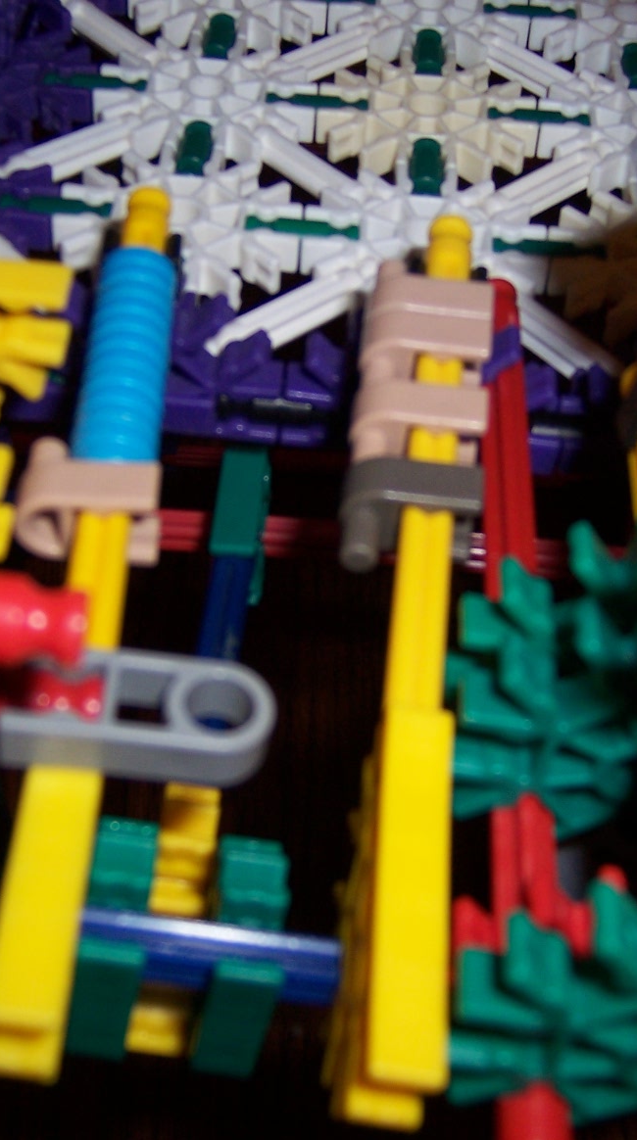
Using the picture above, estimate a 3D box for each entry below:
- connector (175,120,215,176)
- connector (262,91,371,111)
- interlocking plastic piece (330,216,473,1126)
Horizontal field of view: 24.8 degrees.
[{"bbox_3d":[-0.020,-0.065,0.234,0.006,0.006,0.017,4,48,0],"label":"connector"},{"bbox_3d":[0.000,-0.078,0.247,0.017,0.006,0.006,4,47,0],"label":"connector"},{"bbox_3d":[0.012,0.002,0.159,0.007,0.018,0.114,6,51,1],"label":"interlocking plastic piece"}]

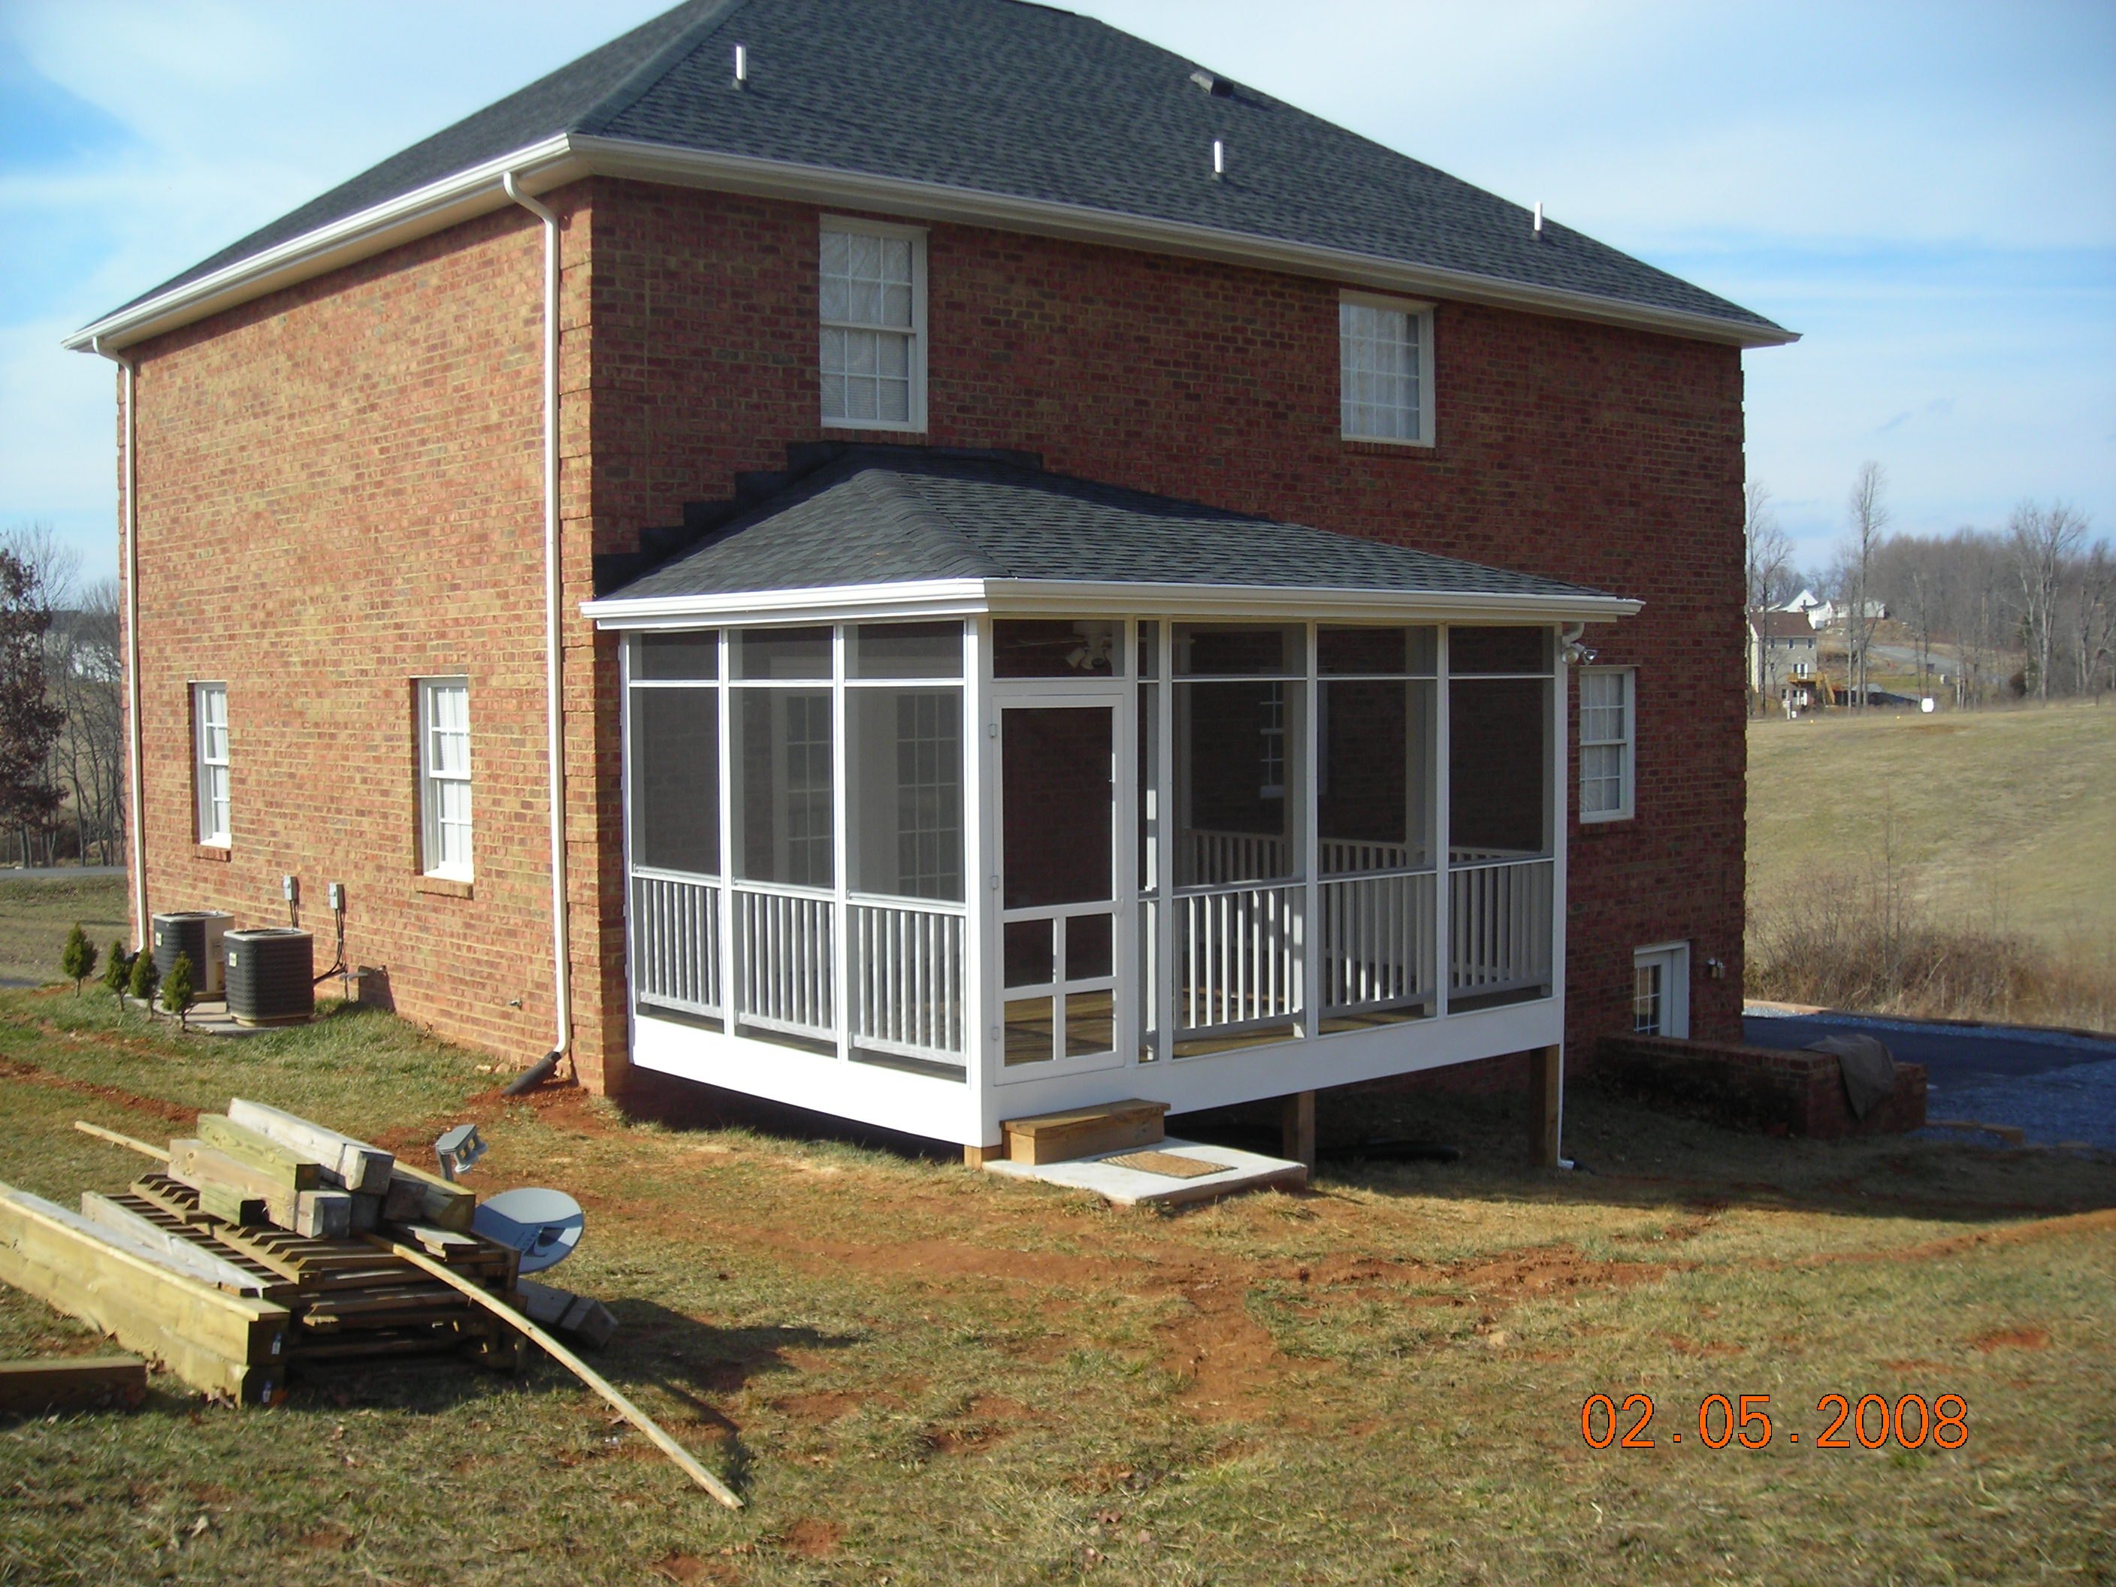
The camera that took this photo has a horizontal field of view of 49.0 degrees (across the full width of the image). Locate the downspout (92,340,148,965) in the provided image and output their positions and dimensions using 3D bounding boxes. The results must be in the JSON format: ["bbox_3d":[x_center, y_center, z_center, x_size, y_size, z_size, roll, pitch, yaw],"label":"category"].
[{"bbox_3d":[-8.664,-1.390,21.293,0.420,5.600,0.120,-2,3,-39],"label":"downspout"}]

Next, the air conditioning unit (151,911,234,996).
[{"bbox_3d":[-7.056,1.306,18.953,0.570,0.613,0.570,-2,3,-39],"label":"air conditioning unit"}]

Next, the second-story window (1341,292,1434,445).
[{"bbox_3d":[2.721,-3.507,19.285,1.170,1.240,0.120,-3,4,-40],"label":"second-story window"}]

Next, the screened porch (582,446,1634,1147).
[{"bbox_3d":[0.406,-0.247,14.788,5.380,4.230,4.020,-2,3,-39],"label":"screened porch"}]

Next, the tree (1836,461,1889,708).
[{"bbox_3d":[77.904,-20.176,225.000,5.100,23.860,5.100,-2,3,-39],"label":"tree"}]

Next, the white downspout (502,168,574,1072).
[{"bbox_3d":[-3.356,-1.109,14.838,0.360,5.750,0.100,-3,4,-40],"label":"white downspout"}]

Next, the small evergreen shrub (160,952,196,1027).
[{"bbox_3d":[-6.589,1.481,17.401,0.248,0.595,0.248,-2,3,-39],"label":"small evergreen shrub"}]

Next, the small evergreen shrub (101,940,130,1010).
[{"bbox_3d":[-7.523,1.458,18.529,0.251,0.554,0.251,-2,3,-39],"label":"small evergreen shrub"}]

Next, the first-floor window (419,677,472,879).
[{"bbox_3d":[-4.310,-0.108,16.517,0.140,1.420,0.920,-2,3,-39],"label":"first-floor window"}]

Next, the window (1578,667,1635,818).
[{"bbox_3d":[5.036,-0.446,21.399,0.880,1.410,0.120,-3,4,-40],"label":"window"}]

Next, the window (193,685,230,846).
[{"bbox_3d":[-7.269,-0.244,20.033,0.120,1.450,0.930,-3,4,-40],"label":"window"}]

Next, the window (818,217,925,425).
[{"bbox_3d":[-1.271,-3.193,15.886,0.920,1.450,0.120,-3,4,-40],"label":"window"}]

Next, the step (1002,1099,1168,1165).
[{"bbox_3d":[0.161,1.799,12.345,0.980,0.200,0.280,-3,4,-40],"label":"step"}]

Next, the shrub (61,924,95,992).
[{"bbox_3d":[-7.987,1.351,18.898,0.300,0.600,0.300,-3,4,-40],"label":"shrub"}]

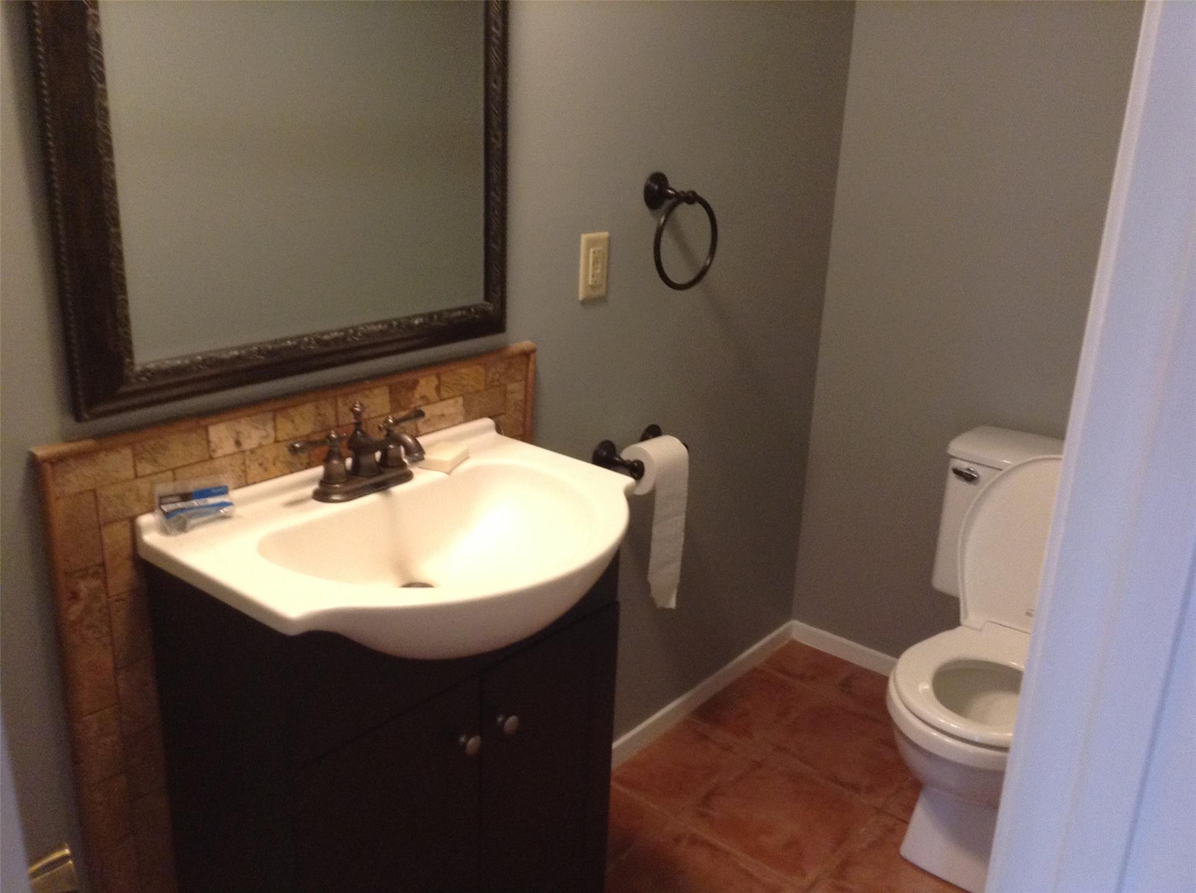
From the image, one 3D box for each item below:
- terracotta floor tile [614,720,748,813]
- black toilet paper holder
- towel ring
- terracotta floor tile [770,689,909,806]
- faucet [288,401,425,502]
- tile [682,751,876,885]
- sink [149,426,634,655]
[{"bbox_3d":[0.182,0.687,2.450,0.200,0.012,0.303,17,23,37],"label":"terracotta floor tile"},{"bbox_3d":[0.101,0.008,2.200,0.095,0.070,0.221,17,23,37],"label":"black toilet paper holder"},{"bbox_3d":[0.139,-0.397,2.102,0.086,0.205,0.188,17,23,37],"label":"towel ring"},{"bbox_3d":[0.578,0.674,2.535,0.277,0.012,0.310,17,23,37],"label":"terracotta floor tile"},{"bbox_3d":[-0.294,0.012,1.575,0.166,0.131,0.238,17,23,37],"label":"faucet"},{"bbox_3d":[0.374,0.744,2.300,0.277,0.012,0.303,17,23,37],"label":"tile"},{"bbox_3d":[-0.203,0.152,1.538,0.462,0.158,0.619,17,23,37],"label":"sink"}]

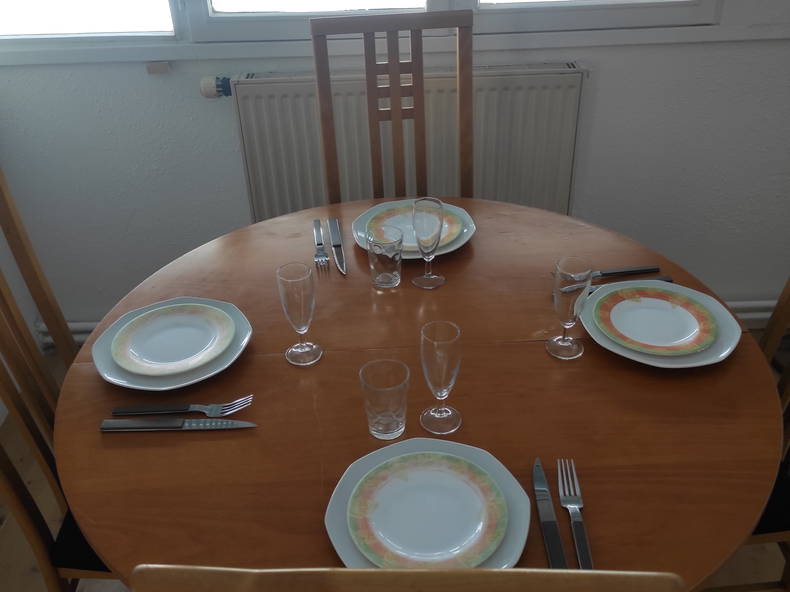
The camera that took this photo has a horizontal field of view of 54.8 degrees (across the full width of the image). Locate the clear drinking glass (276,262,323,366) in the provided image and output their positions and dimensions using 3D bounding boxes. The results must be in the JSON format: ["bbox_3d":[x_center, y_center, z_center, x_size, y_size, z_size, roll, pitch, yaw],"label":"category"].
[{"bbox_3d":[-0.150,0.029,1.194,0.060,0.156,0.060,-2,34,0],"label":"clear drinking glass"}]

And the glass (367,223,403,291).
[{"bbox_3d":[-0.019,-0.069,1.401,0.067,0.099,0.067,-2,33,0],"label":"glass"}]

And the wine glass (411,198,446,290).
[{"bbox_3d":[0.061,-0.094,1.368,0.060,0.156,0.060,-2,34,0],"label":"wine glass"}]

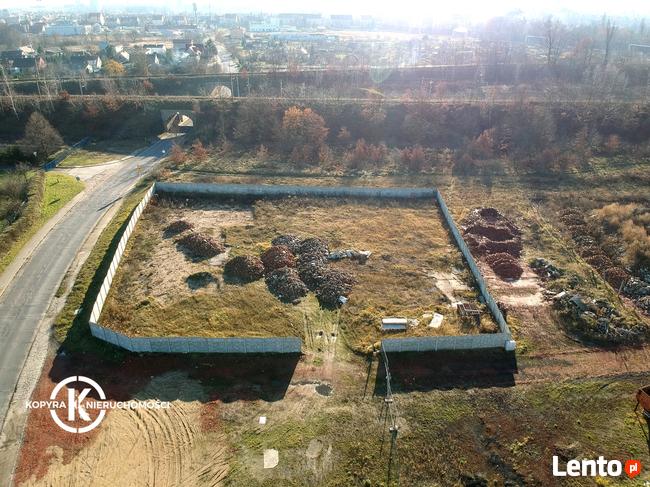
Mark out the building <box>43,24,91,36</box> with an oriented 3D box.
[{"bbox_3d":[-316.150,-262.190,577.440,41.290,12.400,25.000,0,27,0],"label":"building"}]

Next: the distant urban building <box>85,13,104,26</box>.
[{"bbox_3d":[-391.350,-380.570,800.690,20.170,22.030,13.000,0,27,0],"label":"distant urban building"}]

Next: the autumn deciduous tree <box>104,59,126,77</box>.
[{"bbox_3d":[-111.470,-93.400,249.340,9.000,7.500,9.000,0,27,0],"label":"autumn deciduous tree"}]

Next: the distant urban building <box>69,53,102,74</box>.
[{"bbox_3d":[-131.030,-98.380,257.450,11.420,9.060,9.500,0,27,0],"label":"distant urban building"}]

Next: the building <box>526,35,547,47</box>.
[{"bbox_3d":[195.970,-188.210,436.140,13.350,8.000,9.000,0,27,0],"label":"building"}]

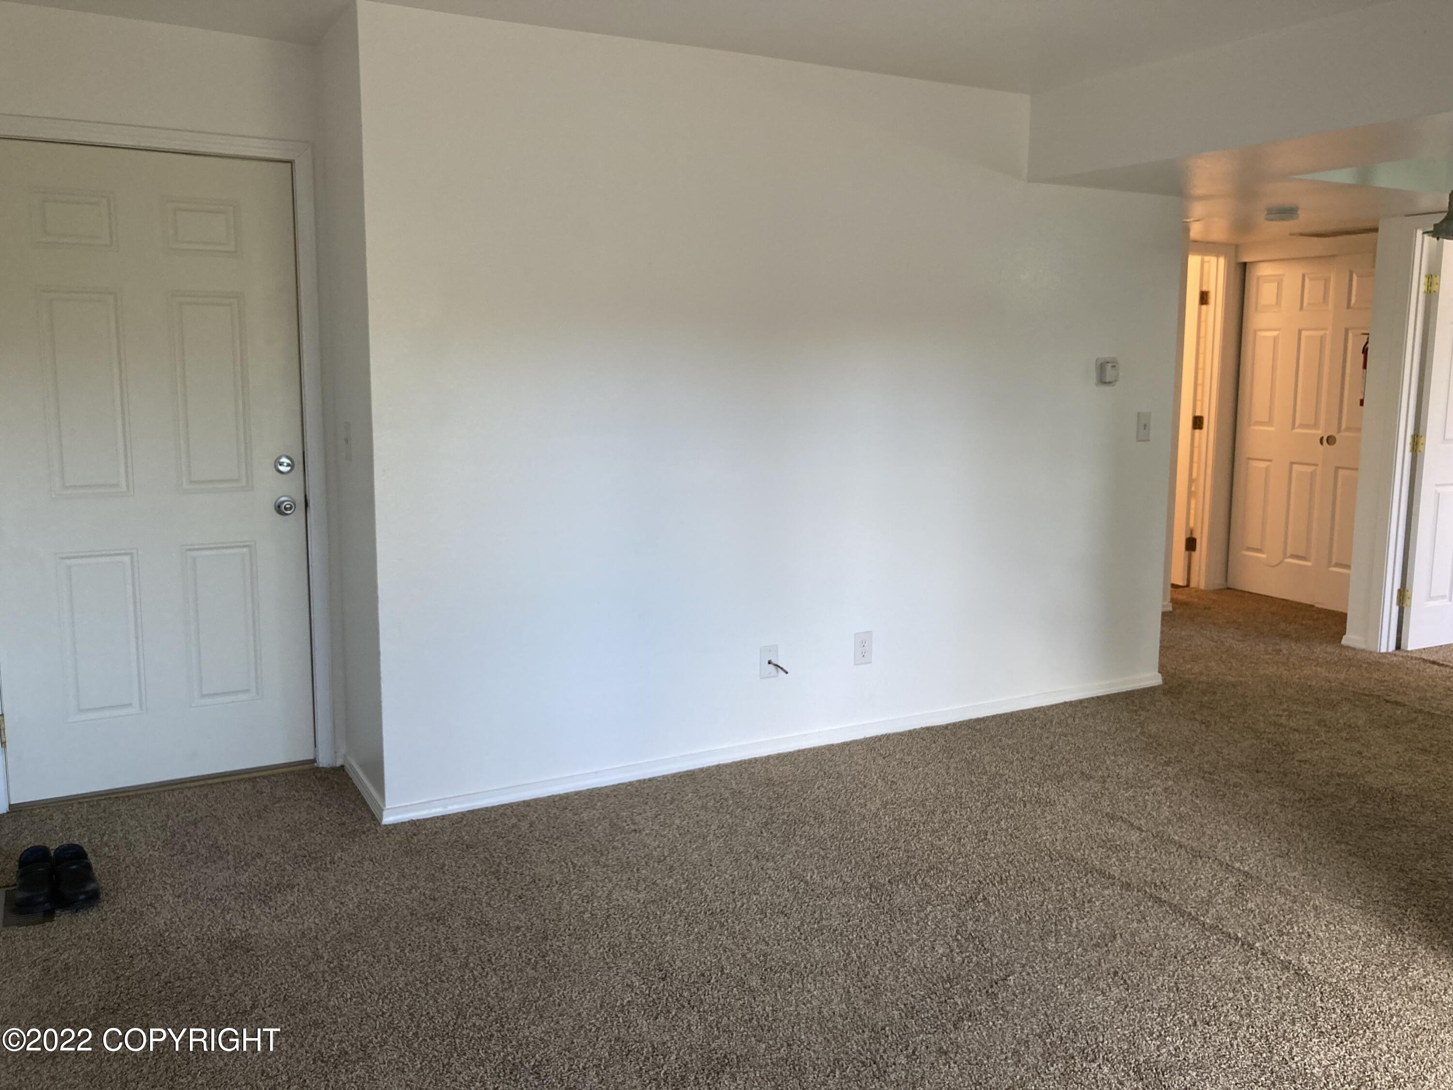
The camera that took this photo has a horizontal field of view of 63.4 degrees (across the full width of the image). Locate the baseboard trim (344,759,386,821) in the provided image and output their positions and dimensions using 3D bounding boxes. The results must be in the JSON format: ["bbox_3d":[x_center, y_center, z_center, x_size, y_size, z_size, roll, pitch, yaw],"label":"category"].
[{"bbox_3d":[-1.202,0.798,3.900,0.015,0.055,0.593,-4,10,-29],"label":"baseboard trim"}]

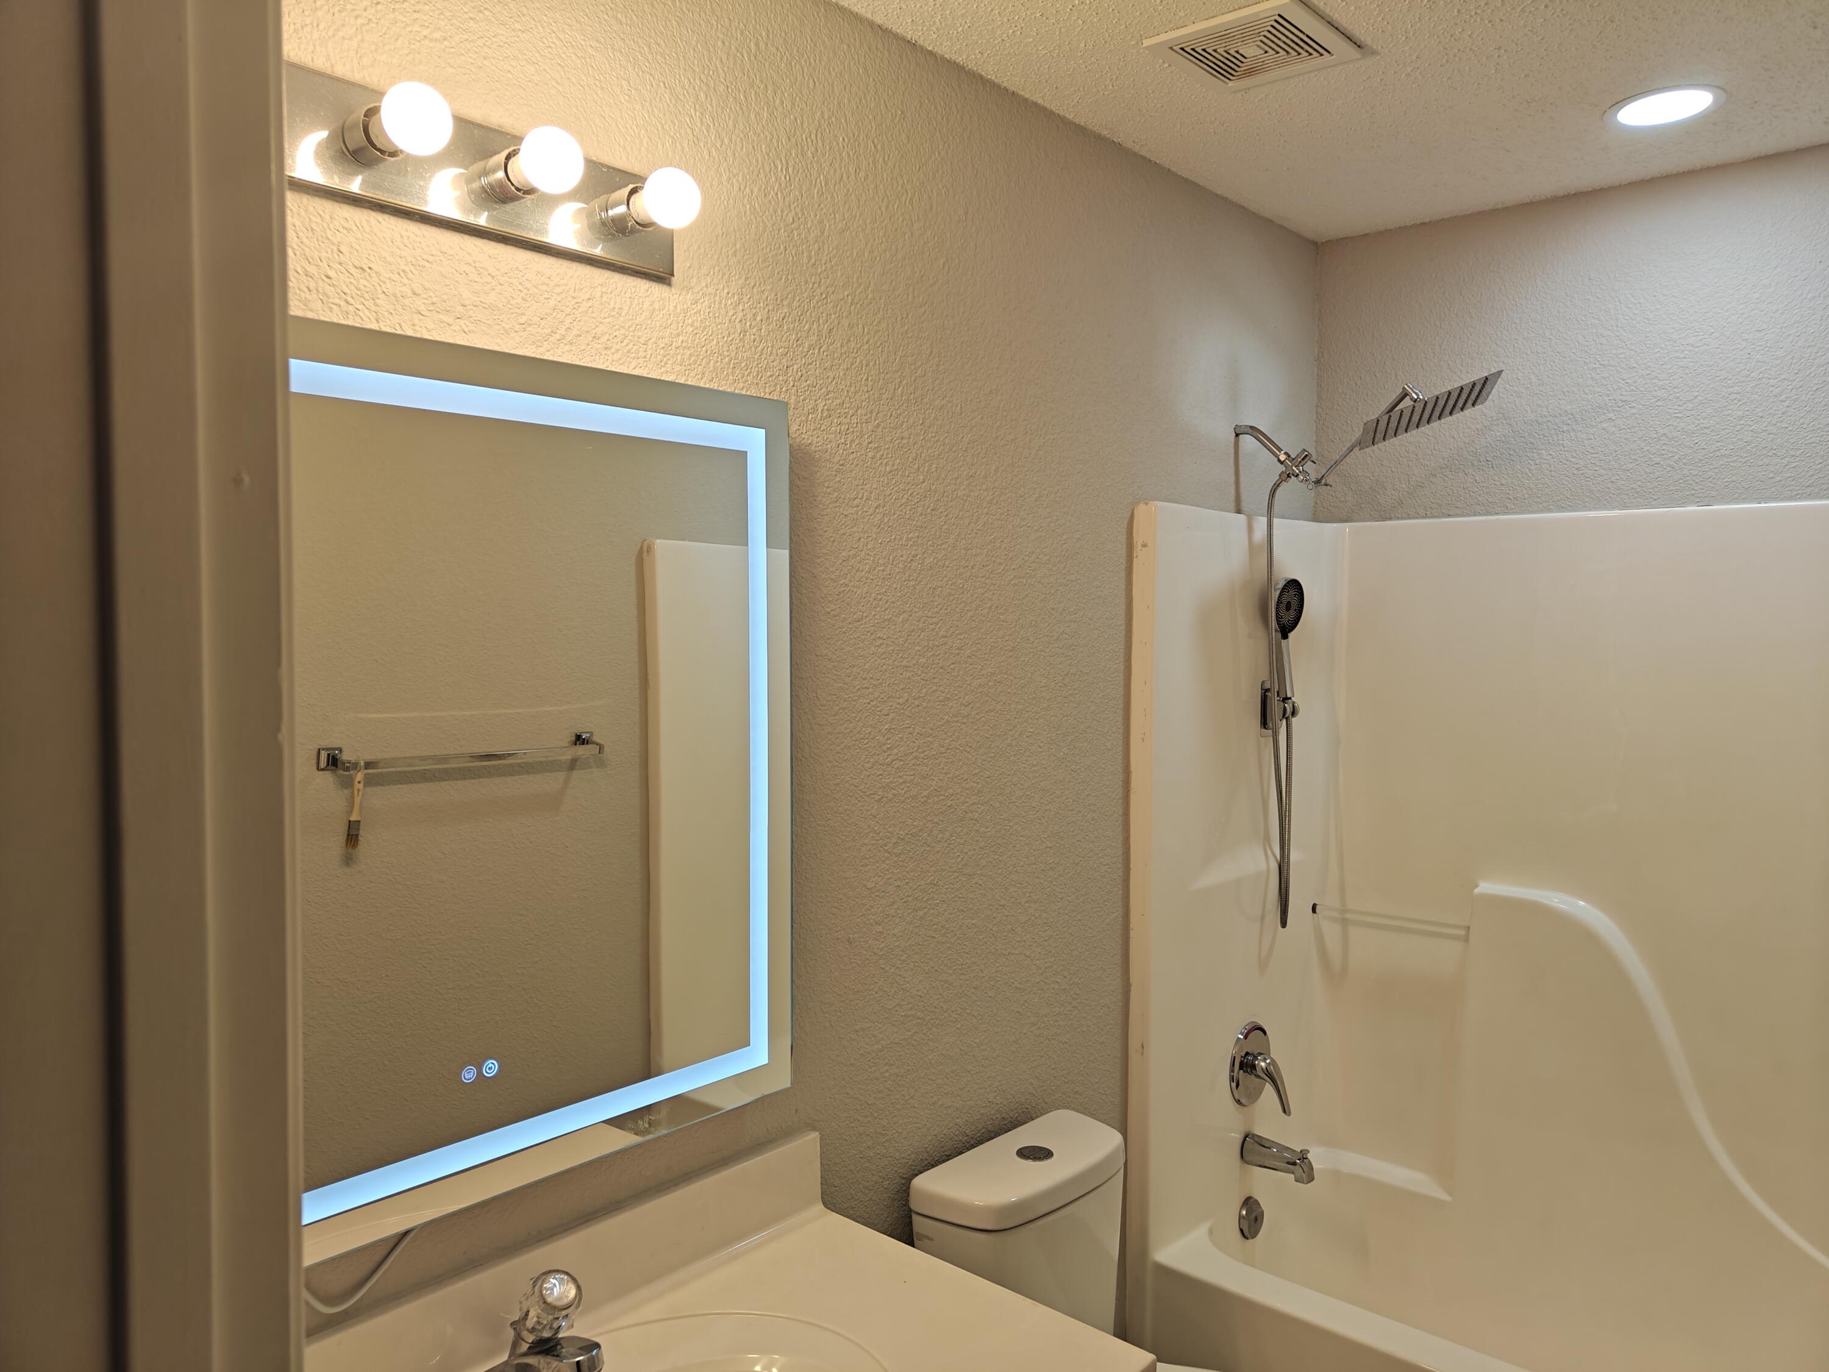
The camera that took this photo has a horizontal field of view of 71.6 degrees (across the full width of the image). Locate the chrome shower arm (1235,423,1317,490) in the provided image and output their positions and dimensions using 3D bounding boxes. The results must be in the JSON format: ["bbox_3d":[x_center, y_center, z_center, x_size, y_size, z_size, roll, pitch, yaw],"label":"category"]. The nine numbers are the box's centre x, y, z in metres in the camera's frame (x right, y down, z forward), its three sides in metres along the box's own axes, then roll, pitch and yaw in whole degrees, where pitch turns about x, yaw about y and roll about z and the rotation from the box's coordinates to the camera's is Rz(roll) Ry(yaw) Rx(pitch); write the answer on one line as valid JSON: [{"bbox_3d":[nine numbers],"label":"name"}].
[{"bbox_3d":[0.732,-0.467,2.572,0.175,0.145,0.045,3,4,42],"label":"chrome shower arm"}]

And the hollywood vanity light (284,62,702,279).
[{"bbox_3d":[-0.406,-0.543,1.335,0.151,0.111,0.452,3,4,42],"label":"hollywood vanity light"}]

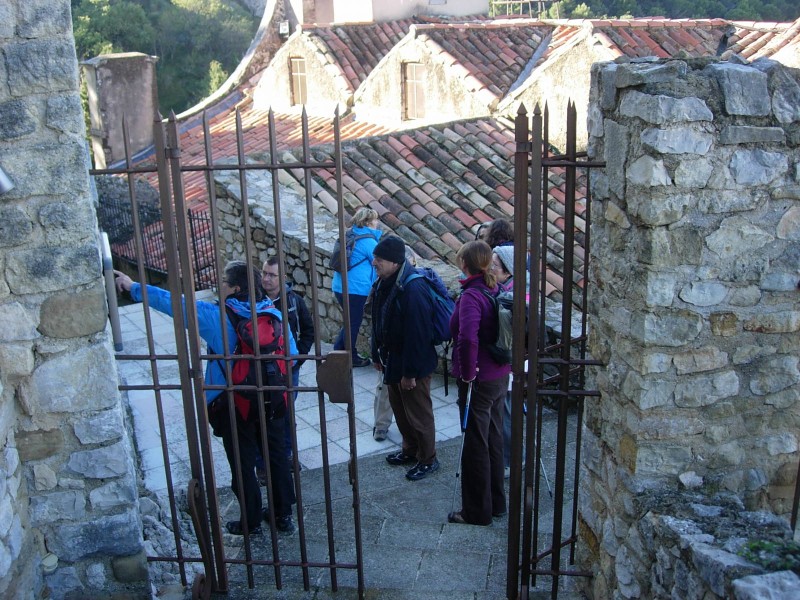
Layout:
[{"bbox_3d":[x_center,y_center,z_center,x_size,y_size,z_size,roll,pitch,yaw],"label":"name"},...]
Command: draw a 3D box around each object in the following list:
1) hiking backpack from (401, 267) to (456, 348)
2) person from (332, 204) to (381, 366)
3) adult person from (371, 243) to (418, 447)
[{"bbox_3d":[0.203,0.053,6.257,0.240,0.490,0.310,-26,26,-23],"label":"hiking backpack"},{"bbox_3d":[-0.428,-0.128,8.854,0.400,1.630,0.480,-10,19,-24],"label":"person"},{"bbox_3d":[-0.020,0.366,7.074,0.500,1.660,0.380,-3,17,-5],"label":"adult person"}]

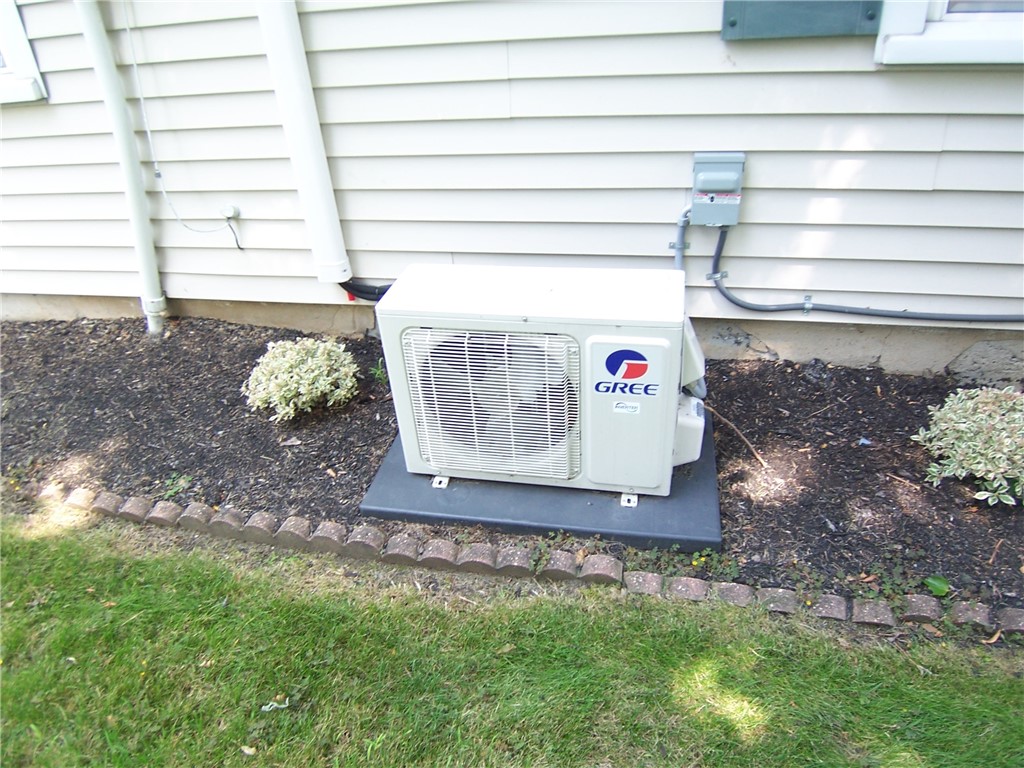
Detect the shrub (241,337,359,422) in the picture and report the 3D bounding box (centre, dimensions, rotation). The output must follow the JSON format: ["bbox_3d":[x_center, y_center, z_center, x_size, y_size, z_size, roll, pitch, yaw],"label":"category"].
[{"bbox_3d":[-0.693,-0.030,2.210,0.382,0.220,0.353,4,35,13],"label":"shrub"}]

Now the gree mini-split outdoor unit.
[{"bbox_3d":[0.094,-0.007,1.781,0.773,0.527,0.283,4,35,13],"label":"gree mini-split outdoor unit"}]

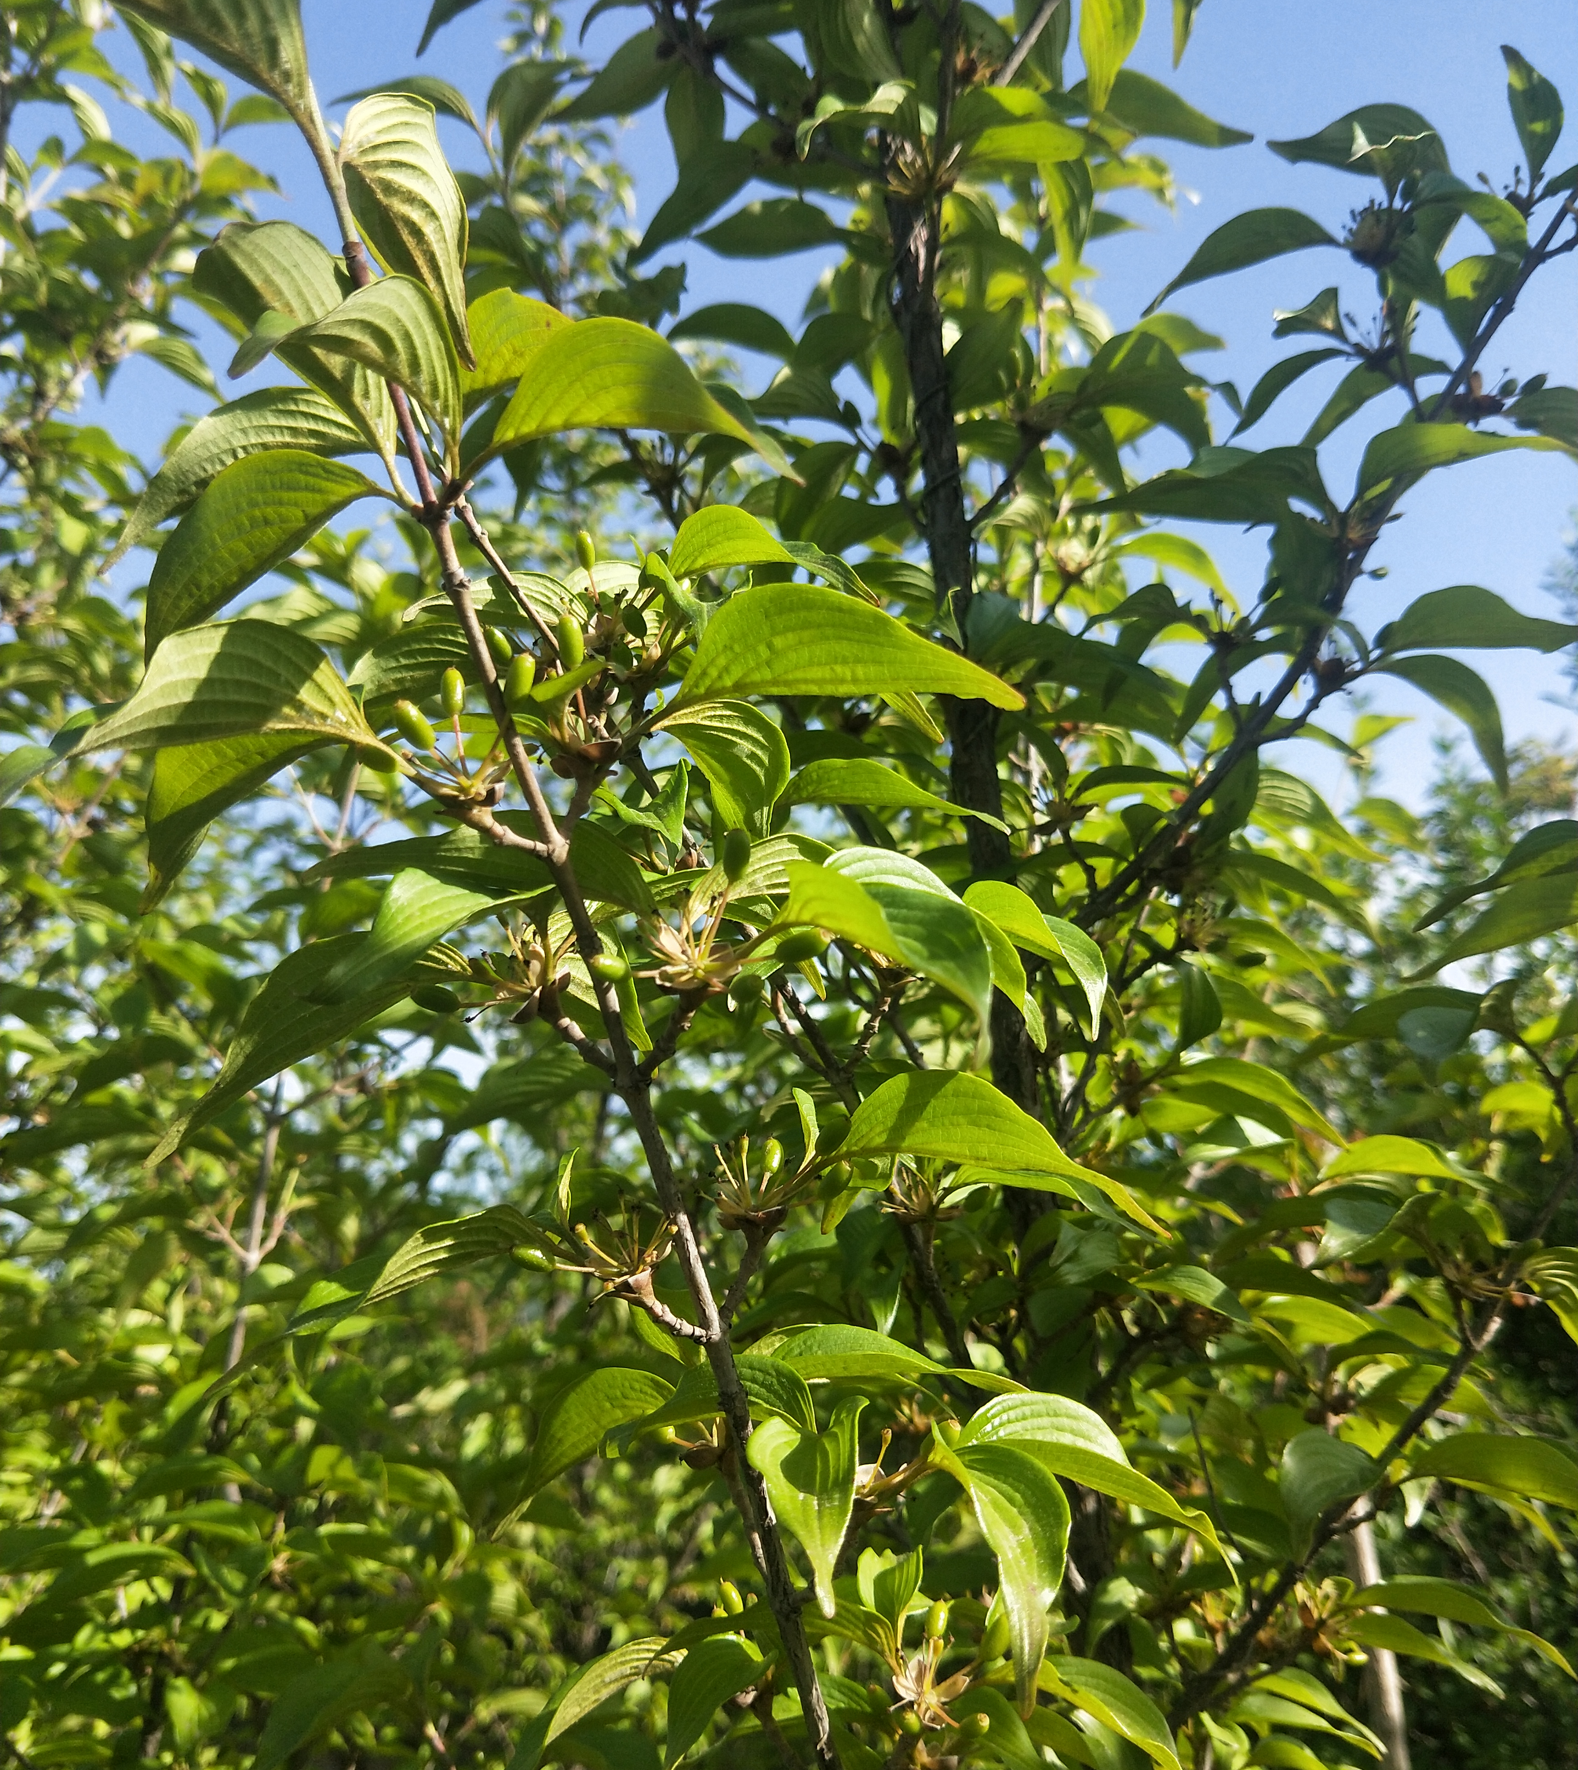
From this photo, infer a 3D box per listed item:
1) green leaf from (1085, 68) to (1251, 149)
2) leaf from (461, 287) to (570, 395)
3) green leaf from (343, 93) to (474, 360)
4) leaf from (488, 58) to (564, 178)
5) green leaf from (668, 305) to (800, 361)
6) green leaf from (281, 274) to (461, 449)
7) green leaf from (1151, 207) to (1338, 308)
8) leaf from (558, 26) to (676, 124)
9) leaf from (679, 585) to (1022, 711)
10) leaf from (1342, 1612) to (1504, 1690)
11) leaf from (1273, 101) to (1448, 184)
[{"bbox_3d":[0.164,-0.337,0.660,0.070,0.020,0.029,16,-18,0],"label":"green leaf"},{"bbox_3d":[-0.079,-0.163,0.460,0.052,0.034,0.025,-8,-7,-33],"label":"leaf"},{"bbox_3d":[-0.094,-0.161,0.375,0.024,0.064,0.030,-21,-13,-18],"label":"green leaf"},{"bbox_3d":[-0.116,-0.338,0.670,0.022,0.061,0.032,6,-18,39],"label":"leaf"},{"bbox_3d":[-0.025,-0.243,0.670,0.054,0.018,0.027,6,-13,-12],"label":"green leaf"},{"bbox_3d":[-0.107,-0.134,0.390,0.036,0.032,0.052,9,-14,47],"label":"green leaf"},{"bbox_3d":[0.206,-0.290,0.700,0.088,0.020,0.037,-20,-32,17],"label":"green leaf"},{"bbox_3d":[-0.073,-0.346,0.650,0.060,0.021,0.030,-37,-17,-6],"label":"leaf"},{"bbox_3d":[0.016,-0.059,0.375,0.083,0.024,0.031,9,25,6],"label":"leaf"},{"bbox_3d":[0.267,0.323,0.640,0.068,0.018,0.032,21,18,9],"label":"leaf"},{"bbox_3d":[0.262,-0.340,0.700,0.079,0.033,0.030,7,-15,-5],"label":"leaf"}]

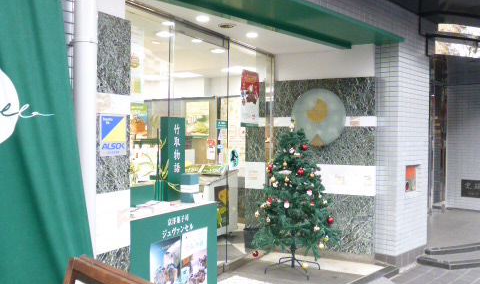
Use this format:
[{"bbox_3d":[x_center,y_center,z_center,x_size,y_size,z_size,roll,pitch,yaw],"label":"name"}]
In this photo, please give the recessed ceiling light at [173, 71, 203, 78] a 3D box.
[{"bbox_3d":[-0.827,-1.060,6.987,0.407,0.050,0.427,1,1,44],"label":"recessed ceiling light"}]

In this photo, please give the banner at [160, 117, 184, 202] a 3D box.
[{"bbox_3d":[-0.516,0.134,3.440,0.080,0.636,0.186,1,1,35],"label":"banner"}]

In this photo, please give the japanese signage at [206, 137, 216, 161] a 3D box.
[{"bbox_3d":[-0.270,0.073,4.208,0.010,0.204,0.099,1,1,44],"label":"japanese signage"}]

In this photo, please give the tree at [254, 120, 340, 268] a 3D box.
[{"bbox_3d":[0.537,0.548,4.423,0.864,1.484,0.844,0,1,0],"label":"tree"}]

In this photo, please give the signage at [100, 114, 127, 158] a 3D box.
[{"bbox_3d":[-0.701,-0.036,2.479,0.015,0.228,0.164,1,1,44],"label":"signage"}]

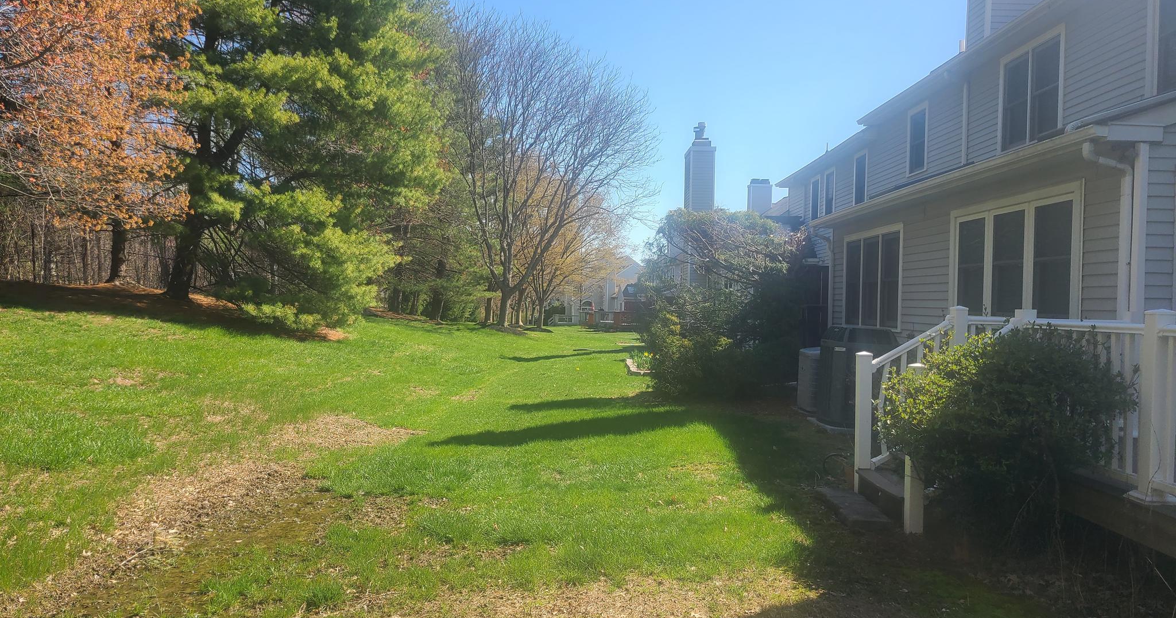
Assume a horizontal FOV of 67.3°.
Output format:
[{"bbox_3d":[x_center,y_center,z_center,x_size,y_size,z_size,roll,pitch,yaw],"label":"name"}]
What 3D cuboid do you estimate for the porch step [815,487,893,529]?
[{"bbox_3d":[2.115,1.600,7.050,0.310,0.080,1.120,1,0,2],"label":"porch step"}]

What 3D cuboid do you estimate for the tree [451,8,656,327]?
[{"bbox_3d":[-1.750,-7.000,44.000,10.200,15.900,10.000,1,0,0],"label":"tree"}]

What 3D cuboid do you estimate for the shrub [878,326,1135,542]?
[{"bbox_3d":[2.530,0.820,5.350,1.450,1.420,1.450,1,0,1],"label":"shrub"}]

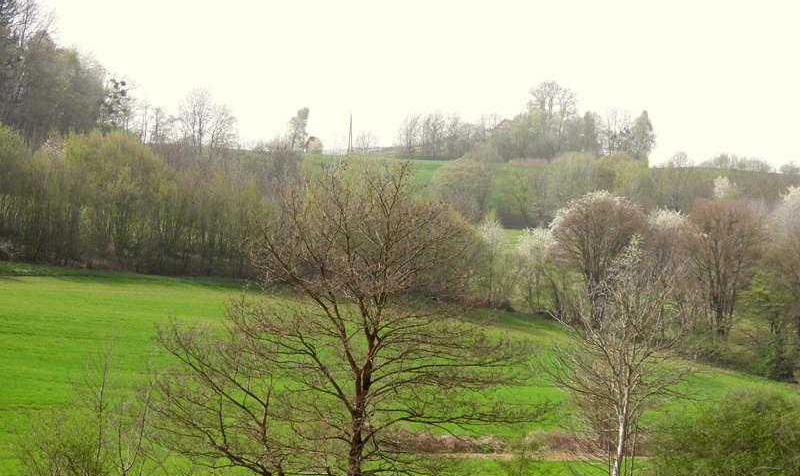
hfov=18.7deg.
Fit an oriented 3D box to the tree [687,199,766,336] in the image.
[{"bbox_3d":[26.237,2.371,195.000,6.429,11.090,6.429,0,-1,0],"label":"tree"}]

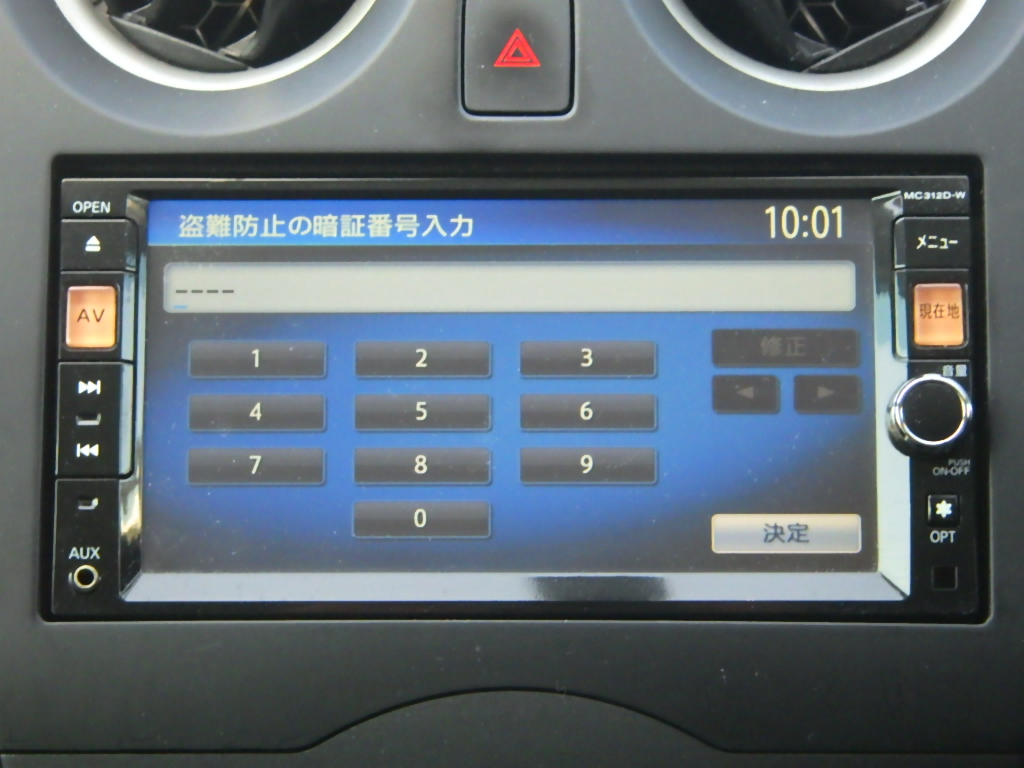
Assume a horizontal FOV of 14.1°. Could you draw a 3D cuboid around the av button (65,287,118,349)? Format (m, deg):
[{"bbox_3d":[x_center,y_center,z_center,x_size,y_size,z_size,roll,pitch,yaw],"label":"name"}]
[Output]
[{"bbox_3d":[-0.092,-0.014,0.904,0.011,0.014,0.003,0,-13,0],"label":"av button"}]

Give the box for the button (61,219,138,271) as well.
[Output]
[{"bbox_3d":[-0.090,-0.030,0.910,0.017,0.012,0.004,0,-13,0],"label":"button"}]

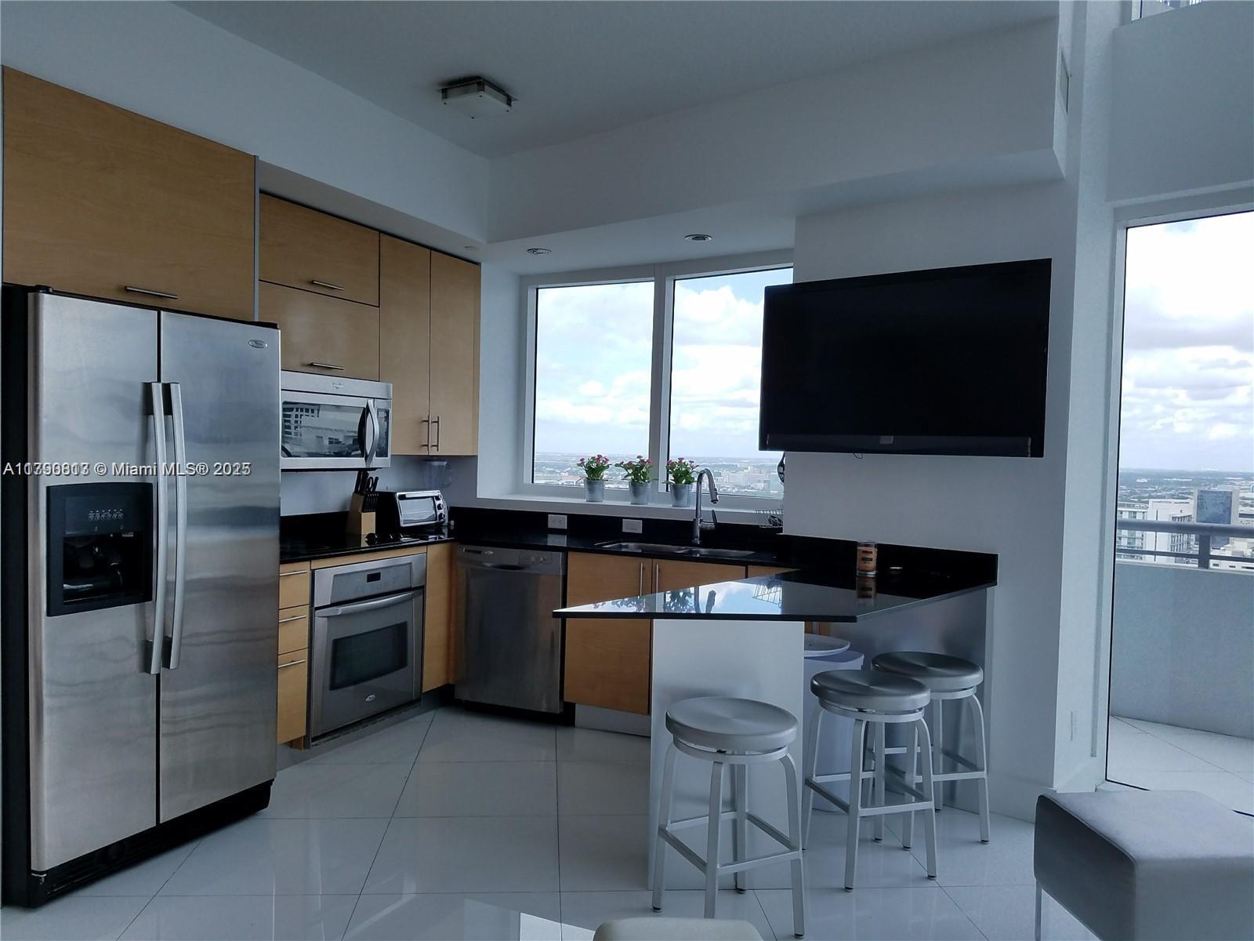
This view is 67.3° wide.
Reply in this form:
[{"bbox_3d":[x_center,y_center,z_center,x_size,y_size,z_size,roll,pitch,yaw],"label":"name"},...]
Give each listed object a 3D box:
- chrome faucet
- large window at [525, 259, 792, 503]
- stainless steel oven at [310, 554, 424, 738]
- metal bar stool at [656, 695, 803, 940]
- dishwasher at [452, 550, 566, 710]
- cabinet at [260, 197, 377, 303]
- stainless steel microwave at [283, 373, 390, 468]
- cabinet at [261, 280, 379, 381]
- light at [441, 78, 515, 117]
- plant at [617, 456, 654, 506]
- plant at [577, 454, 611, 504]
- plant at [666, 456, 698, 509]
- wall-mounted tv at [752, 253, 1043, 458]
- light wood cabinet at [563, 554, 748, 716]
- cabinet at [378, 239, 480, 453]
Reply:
[{"bbox_3d":[0.422,0.182,4.764,0.104,0.382,0.218,1,2,-22],"label":"chrome faucet"},{"bbox_3d":[0.158,-0.490,5.363,1.853,1.317,0.119,2,2,33],"label":"large window"},{"bbox_3d":[-1.400,0.771,4.436,0.600,0.730,0.757,2,1,26],"label":"stainless steel oven"},{"bbox_3d":[0.295,1.006,2.727,0.376,0.612,0.376,1,1,0],"label":"metal bar stool"},{"bbox_3d":[-0.477,0.779,4.957,0.612,0.792,0.594,2,2,24],"label":"dishwasher"},{"bbox_3d":[-1.543,-1.011,4.450,0.345,0.377,0.757,2,1,26],"label":"cabinet"},{"bbox_3d":[-1.521,-0.224,4.451,0.420,0.420,0.757,2,1,26],"label":"stainless steel microwave"},{"bbox_3d":[-1.550,-0.634,4.458,0.345,0.377,0.757,2,1,26],"label":"cabinet"},{"bbox_3d":[-0.647,-1.595,4.084,0.235,0.070,0.235,2,1,26],"label":"light"},{"bbox_3d":[0.049,0.052,5.229,0.199,0.273,0.194,1,1,0],"label":"plant"},{"bbox_3d":[-0.189,0.043,5.438,0.190,0.271,0.186,1,1,0],"label":"plant"},{"bbox_3d":[0.296,0.064,5.068,0.170,0.262,0.170,1,1,0],"label":"plant"},{"bbox_3d":[1.083,-0.422,3.788,1.174,0.711,0.099,2,2,38],"label":"wall-mounted tv"},{"bbox_3d":[0.232,0.779,4.651,0.900,0.749,0.594,2,2,24],"label":"light wood cabinet"},{"bbox_3d":[-1.206,-0.633,5.145,0.346,1.099,0.904,2,2,24],"label":"cabinet"}]

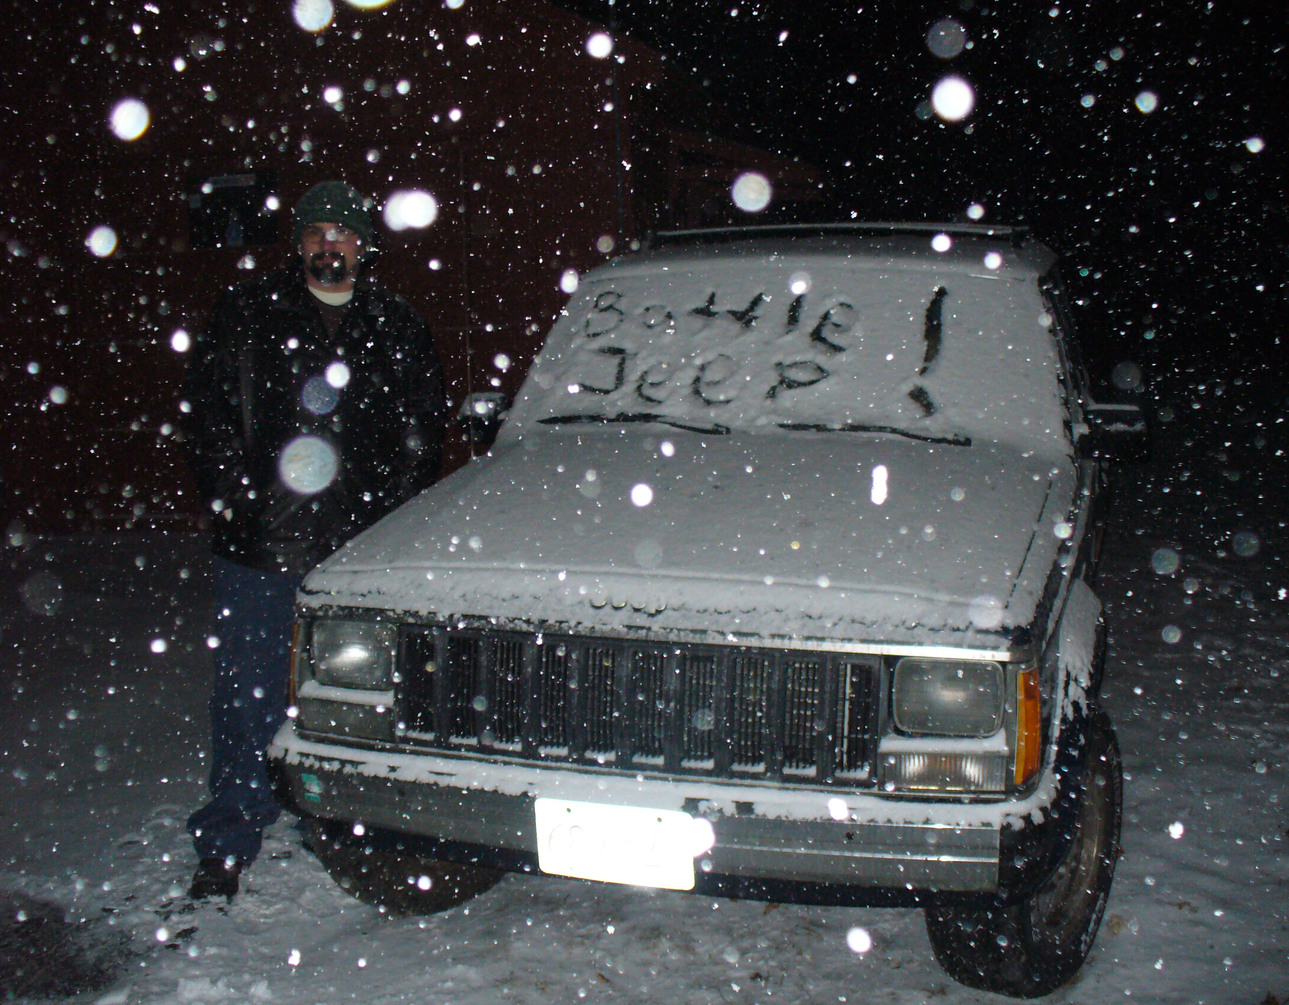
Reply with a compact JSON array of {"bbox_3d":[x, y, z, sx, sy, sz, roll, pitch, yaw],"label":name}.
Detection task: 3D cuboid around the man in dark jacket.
[{"bbox_3d":[-0.860,0.085,3.820,0.660,1.850,0.400,-1,9,-6],"label":"man in dark jacket"}]

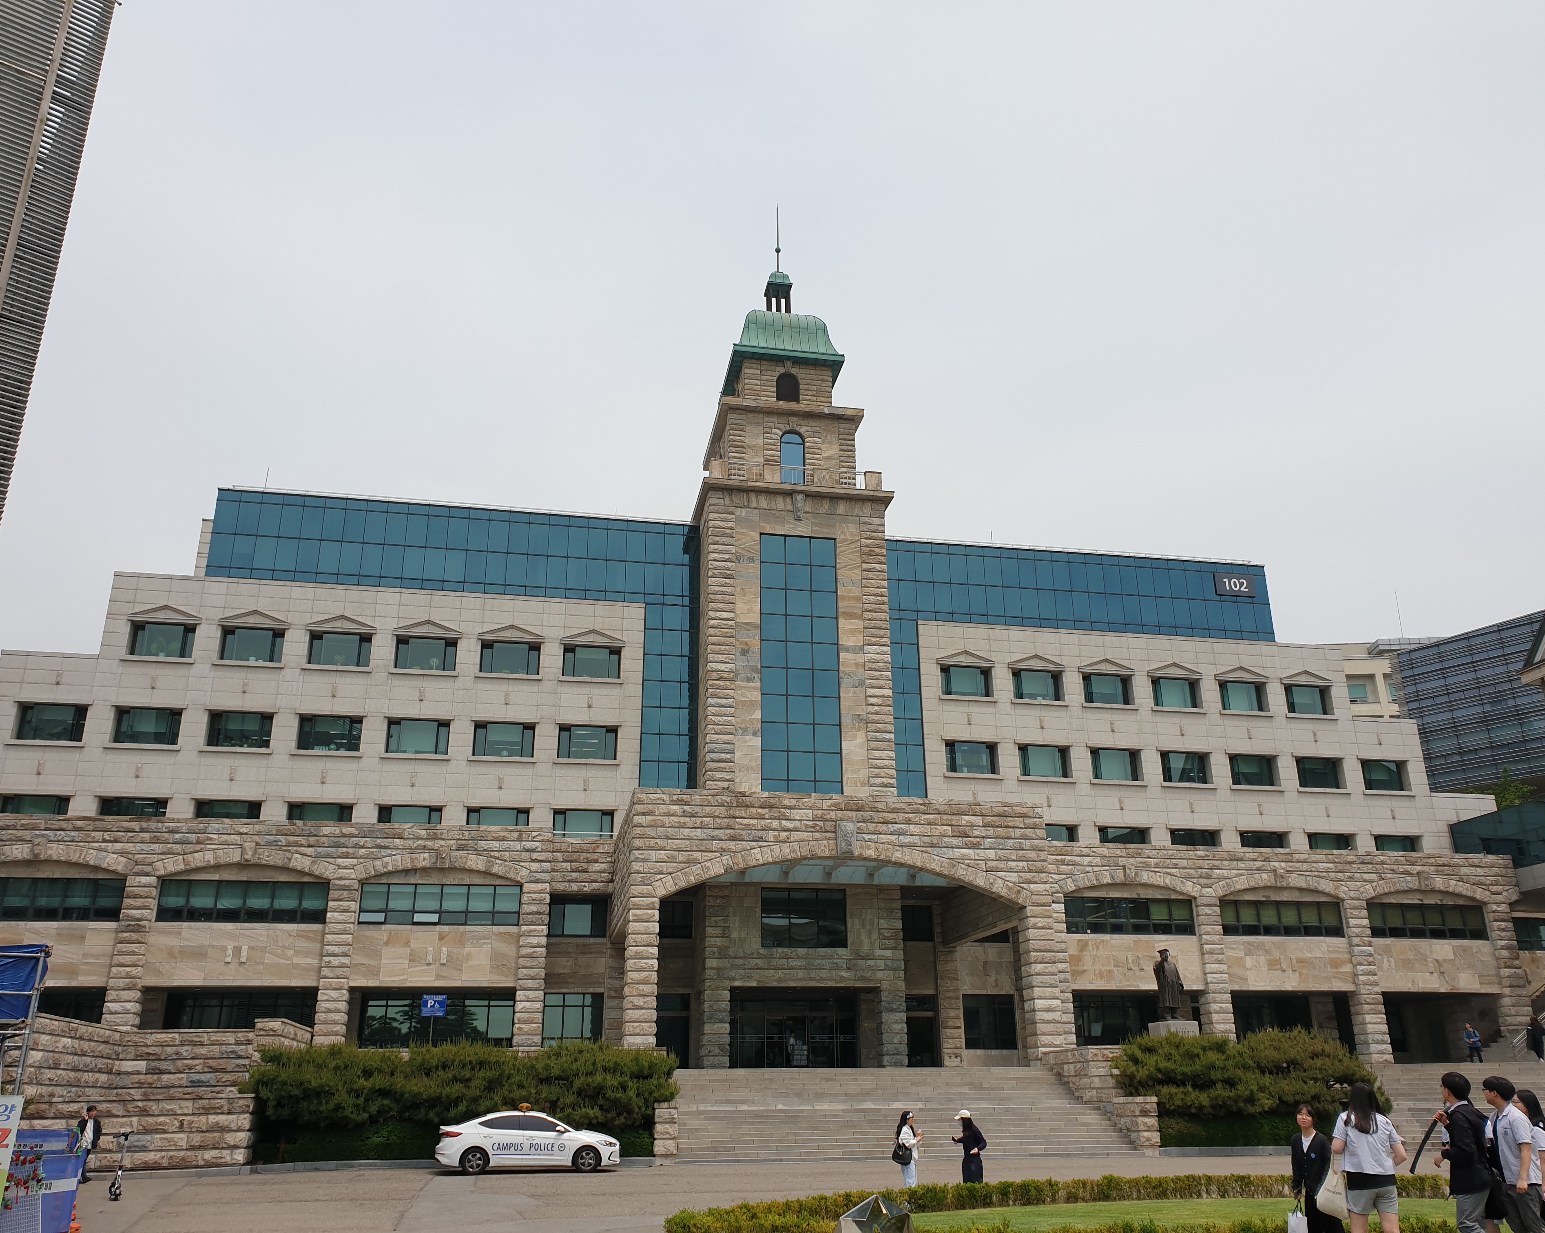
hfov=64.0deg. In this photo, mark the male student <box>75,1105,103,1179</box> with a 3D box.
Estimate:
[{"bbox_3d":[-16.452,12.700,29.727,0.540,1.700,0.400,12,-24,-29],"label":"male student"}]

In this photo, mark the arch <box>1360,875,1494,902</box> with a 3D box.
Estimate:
[{"bbox_3d":[28.670,12.054,54.633,6.600,1.270,0.600,3,-20,-11],"label":"arch"}]

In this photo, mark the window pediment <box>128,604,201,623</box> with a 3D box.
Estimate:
[{"bbox_3d":[-25.389,-0.100,51.692,2.848,0.768,0.270,3,-21,-11],"label":"window pediment"}]

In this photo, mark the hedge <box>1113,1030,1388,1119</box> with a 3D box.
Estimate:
[{"bbox_3d":[14.790,14.178,38.462,8.800,2.550,3.000,3,-21,-10],"label":"hedge"}]

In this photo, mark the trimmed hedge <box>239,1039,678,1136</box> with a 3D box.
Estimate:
[{"bbox_3d":[-8.292,12.711,33.606,11.350,2.200,2.500,3,-20,-11],"label":"trimmed hedge"}]

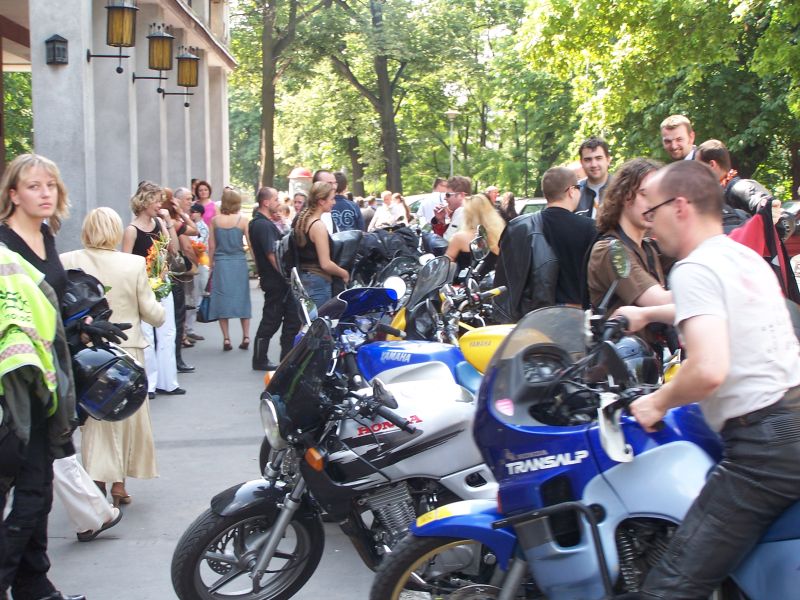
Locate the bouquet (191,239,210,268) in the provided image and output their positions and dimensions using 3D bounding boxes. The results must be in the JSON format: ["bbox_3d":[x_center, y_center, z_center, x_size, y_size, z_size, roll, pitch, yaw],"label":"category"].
[{"bbox_3d":[-2.190,-0.521,17.000,0.210,0.310,0.200,-1,4,0],"label":"bouquet"}]

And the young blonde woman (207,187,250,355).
[{"bbox_3d":[-1.763,-0.325,16.158,0.480,1.693,0.330,-1,4,-3],"label":"young blonde woman"}]

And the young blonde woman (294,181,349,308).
[{"bbox_3d":[-0.558,0.019,11.000,0.370,1.700,0.430,-2,4,-17],"label":"young blonde woman"}]

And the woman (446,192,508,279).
[{"bbox_3d":[0.556,0.028,11.254,0.500,1.600,0.340,0,4,6],"label":"woman"}]

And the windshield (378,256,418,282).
[{"bbox_3d":[-0.009,-0.134,9.200,0.220,0.250,0.370,-1,4,3],"label":"windshield"}]

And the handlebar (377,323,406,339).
[{"bbox_3d":[-0.035,0.136,6.800,0.055,0.050,0.170,3,-12,46],"label":"handlebar"}]

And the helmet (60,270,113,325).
[{"bbox_3d":[-1.191,0.002,5.900,0.260,0.270,0.320,-21,12,-14],"label":"helmet"}]

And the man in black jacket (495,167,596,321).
[{"bbox_3d":[0.772,0.168,8.159,0.550,1.737,0.380,1,4,21],"label":"man in black jacket"}]

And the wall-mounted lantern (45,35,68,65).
[{"bbox_3d":[-3.703,-2.702,16.700,0.225,0.315,0.170,-1,4,-1],"label":"wall-mounted lantern"}]

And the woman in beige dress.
[{"bbox_3d":[-1.553,0.308,8.354,0.560,1.600,0.400,0,4,6],"label":"woman in beige dress"}]

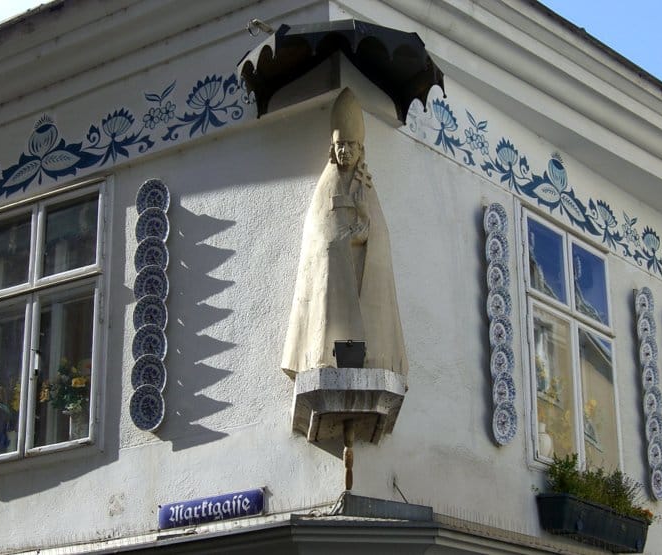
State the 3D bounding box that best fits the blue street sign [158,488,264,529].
[{"bbox_3d":[-0.619,1.192,8.565,0.684,0.130,0.025,-14,-23,33],"label":"blue street sign"}]

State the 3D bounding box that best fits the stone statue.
[{"bbox_3d":[0.051,-0.247,8.257,0.603,1.577,0.429,2,-20,-6],"label":"stone statue"}]

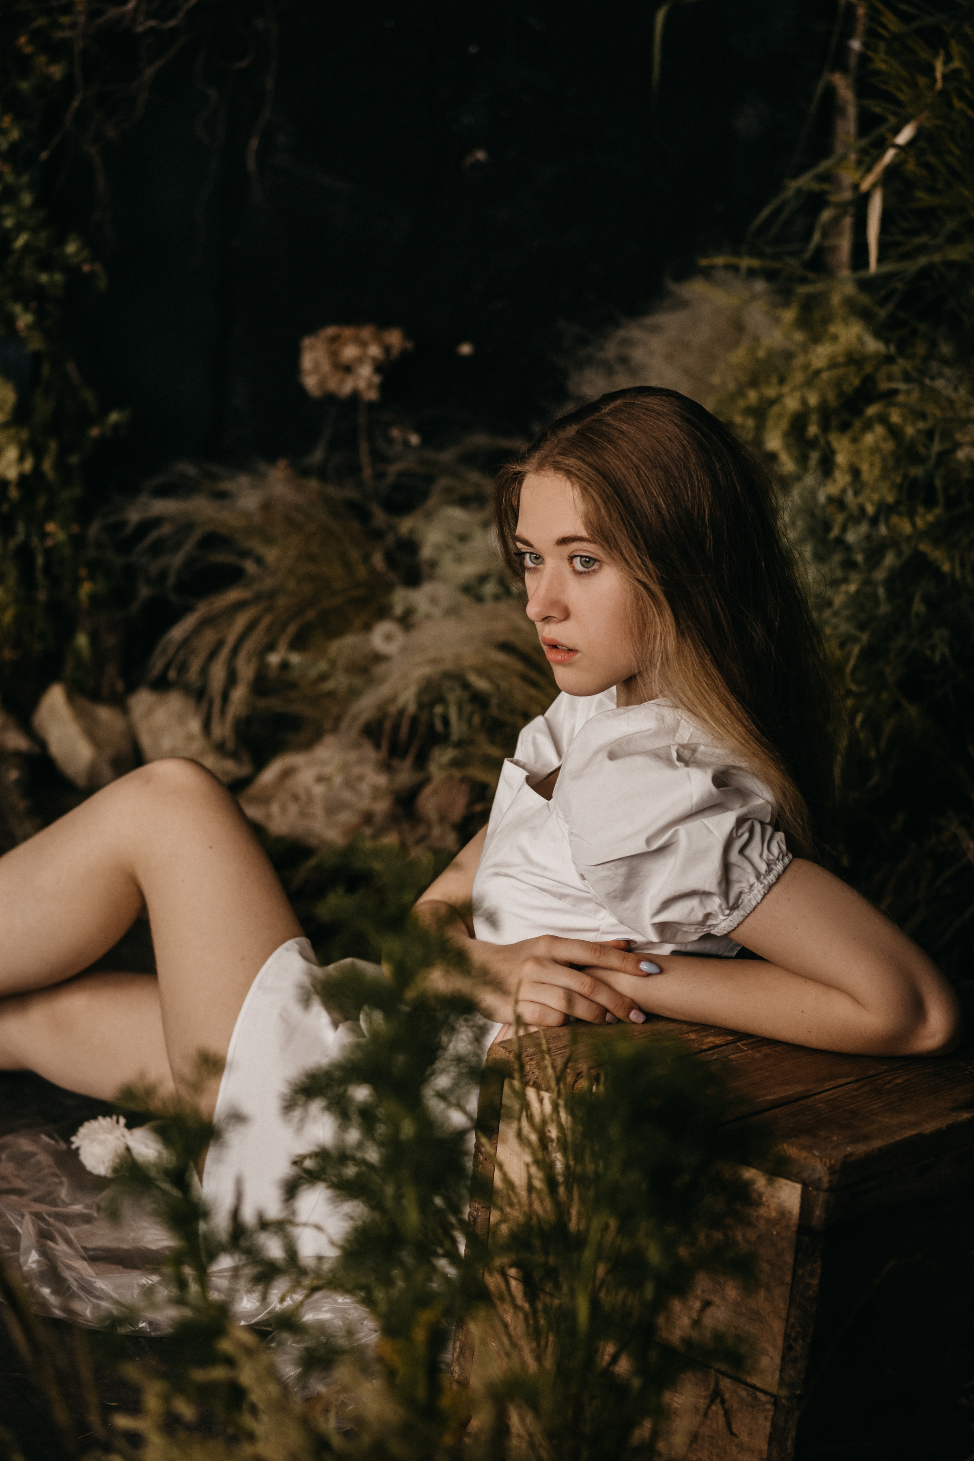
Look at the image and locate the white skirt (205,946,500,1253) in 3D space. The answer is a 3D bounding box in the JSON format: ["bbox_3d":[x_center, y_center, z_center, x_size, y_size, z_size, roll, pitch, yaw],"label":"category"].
[{"bbox_3d":[-0.098,0.322,2.930,0.330,0.260,0.340,6,13,3],"label":"white skirt"}]

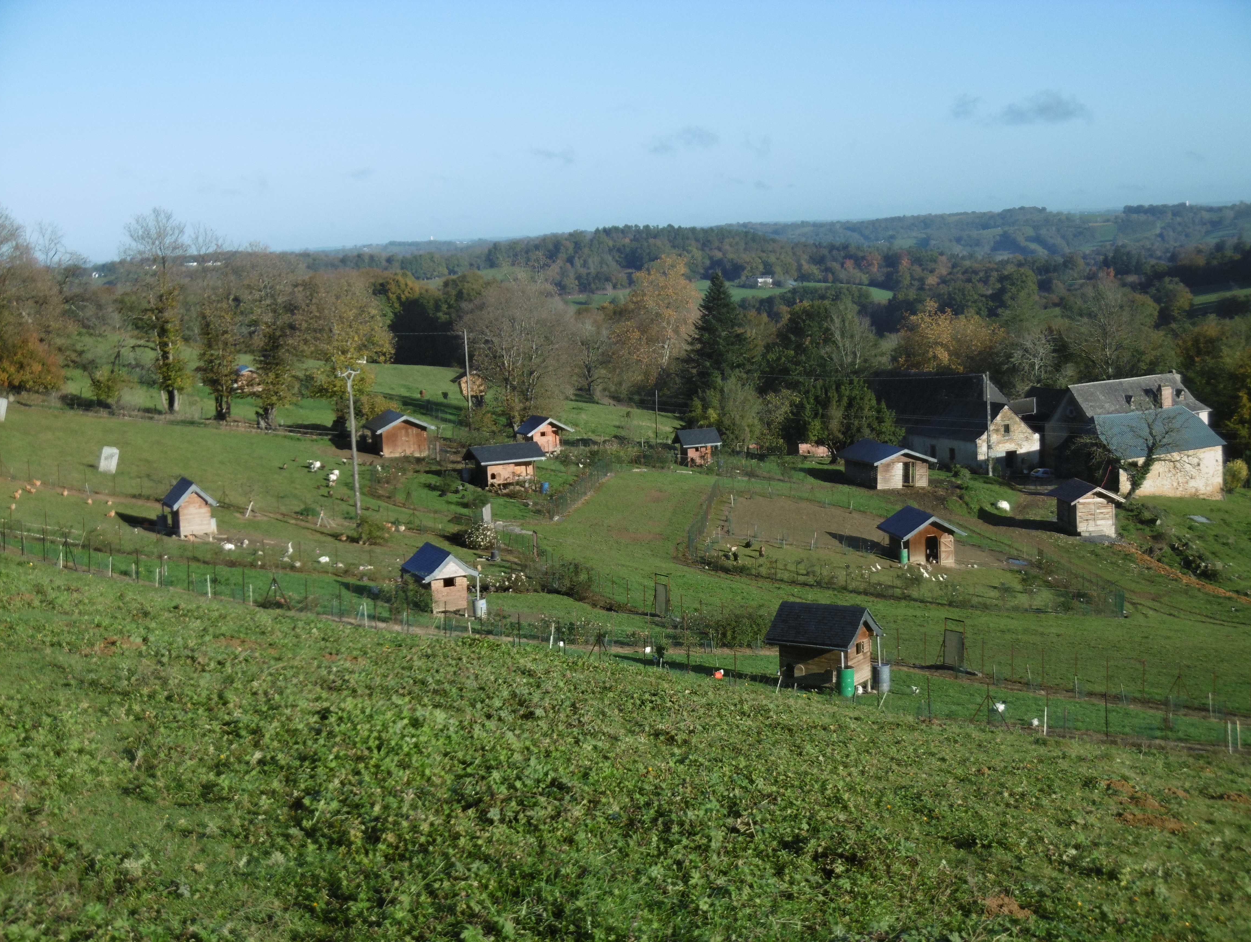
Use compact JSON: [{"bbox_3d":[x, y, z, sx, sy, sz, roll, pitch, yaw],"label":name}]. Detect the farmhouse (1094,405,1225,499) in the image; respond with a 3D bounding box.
[{"bbox_3d":[52.450,-1.978,215.455,15.260,8.640,7.210,-7,8,-34],"label":"farmhouse"}]

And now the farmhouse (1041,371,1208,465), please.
[{"bbox_3d":[55.840,-5.680,237.567,18.660,9.010,8.480,-7,8,-34],"label":"farmhouse"}]

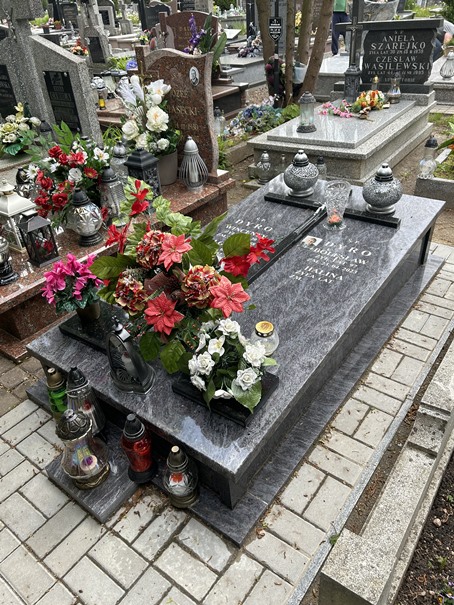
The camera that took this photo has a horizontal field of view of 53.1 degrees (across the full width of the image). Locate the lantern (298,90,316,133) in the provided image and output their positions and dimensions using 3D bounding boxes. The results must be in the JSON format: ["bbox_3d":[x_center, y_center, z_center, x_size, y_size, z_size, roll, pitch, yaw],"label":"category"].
[{"bbox_3d":[0.830,-1.971,4.694,0.211,0.376,0.211,-3,33,2],"label":"lantern"}]

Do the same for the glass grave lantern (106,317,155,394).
[{"bbox_3d":[-0.365,0.169,1.695,0.205,0.290,0.155,19,43,33],"label":"glass grave lantern"}]

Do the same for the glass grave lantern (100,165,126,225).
[{"bbox_3d":[-0.738,-0.677,2.889,0.135,0.366,0.135,19,40,33],"label":"glass grave lantern"}]

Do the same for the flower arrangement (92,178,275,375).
[{"bbox_3d":[-0.183,-0.096,1.805,0.630,0.570,0.460,19,40,33],"label":"flower arrangement"}]

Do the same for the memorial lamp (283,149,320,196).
[{"bbox_3d":[0.487,-0.848,2.961,0.227,0.274,0.227,-5,35,4],"label":"memorial lamp"}]

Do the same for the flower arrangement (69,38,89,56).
[{"bbox_3d":[-3.267,-5.611,10.000,0.420,0.340,0.380,20,39,32],"label":"flower arrangement"}]

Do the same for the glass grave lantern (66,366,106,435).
[{"bbox_3d":[-0.581,0.386,1.829,0.121,0.310,0.121,19,40,33],"label":"glass grave lantern"}]

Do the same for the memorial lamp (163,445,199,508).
[{"bbox_3d":[-0.160,0.584,1.544,0.117,0.254,0.117,-3,33,2],"label":"memorial lamp"}]

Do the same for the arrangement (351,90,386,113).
[{"bbox_3d":[1.606,-2.307,5.192,0.370,0.190,0.300,20,39,32],"label":"arrangement"}]

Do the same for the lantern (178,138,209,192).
[{"bbox_3d":[-0.242,-0.984,3.215,0.208,0.356,0.208,-3,33,2],"label":"lantern"}]

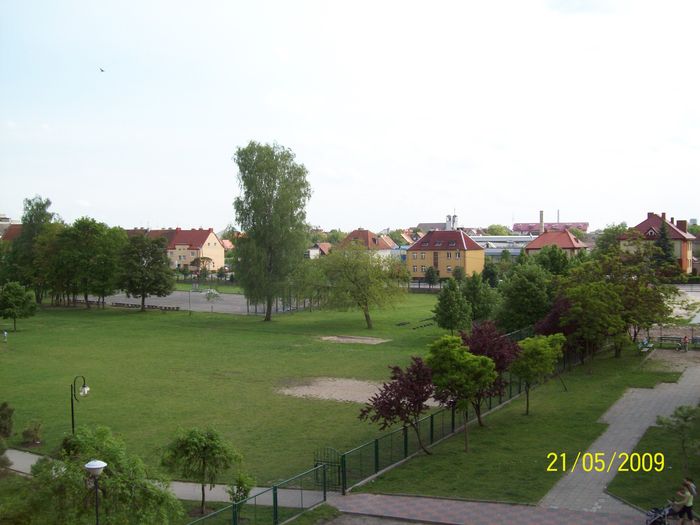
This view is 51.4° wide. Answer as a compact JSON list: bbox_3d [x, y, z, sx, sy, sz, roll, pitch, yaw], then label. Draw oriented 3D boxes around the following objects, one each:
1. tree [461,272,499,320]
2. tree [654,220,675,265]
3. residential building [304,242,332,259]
[{"bbox_3d":[14.427,3.826,80.623,4.105,5.891,4.105,0,3,10],"label":"tree"},{"bbox_3d":[60.383,-2.553,139.724,4.423,11.191,4.423,0,3,23],"label":"tree"},{"bbox_3d":[-8.436,-1.976,199.839,6.500,6.500,7.500,1,4,38],"label":"residential building"}]

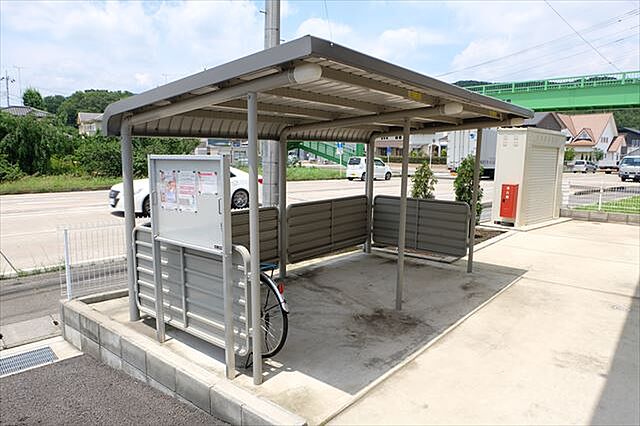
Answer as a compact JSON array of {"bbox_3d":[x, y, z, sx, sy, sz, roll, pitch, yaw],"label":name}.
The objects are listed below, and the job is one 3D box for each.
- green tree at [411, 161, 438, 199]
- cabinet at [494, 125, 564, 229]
[{"bbox_3d":[2.031,-0.268,8.162,0.550,1.450,0.550,7,10,39],"label":"green tree"},{"bbox_3d":[5.006,-0.881,10.151,2.250,2.140,0.620,-6,10,-41],"label":"cabinet"}]

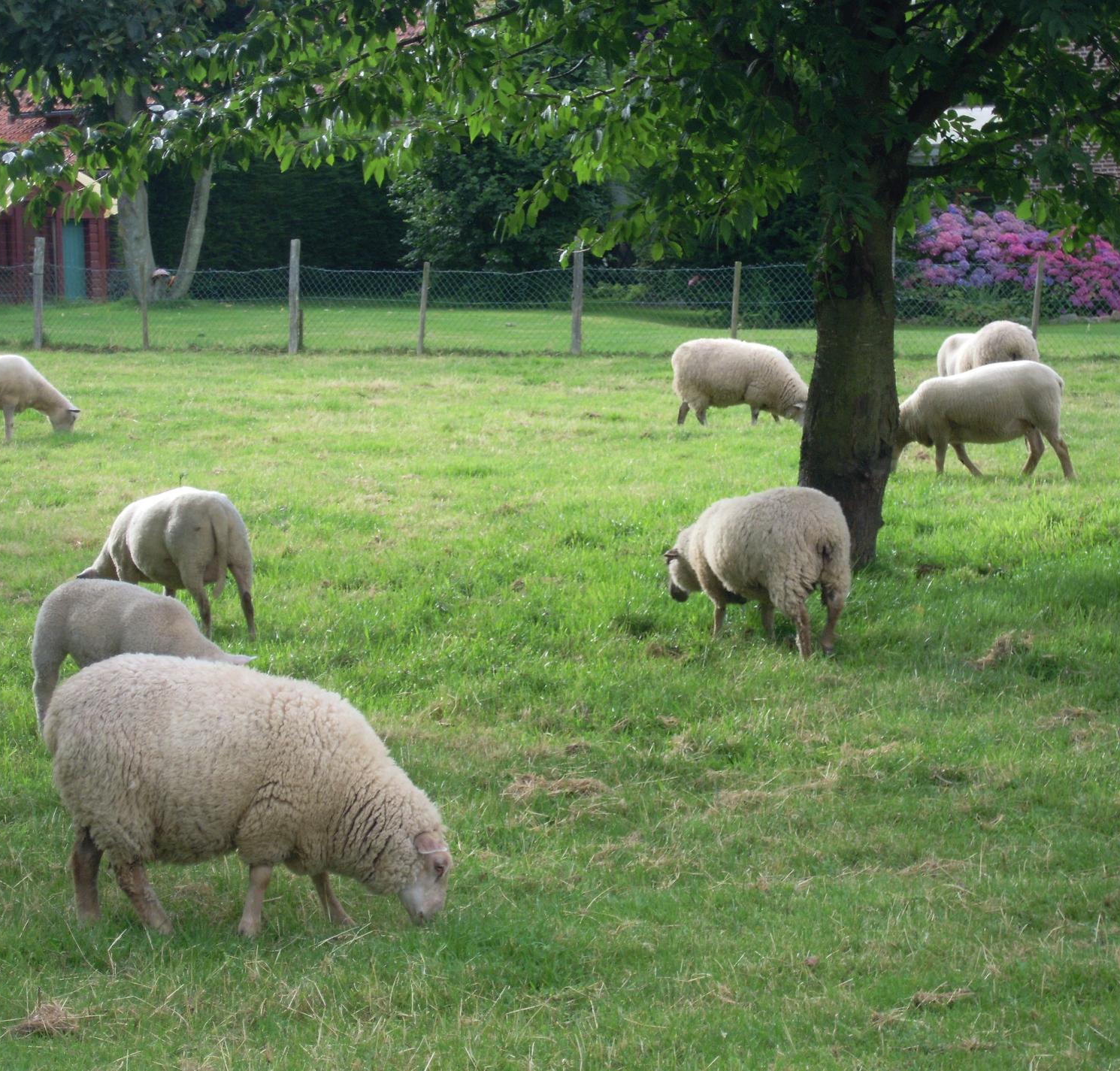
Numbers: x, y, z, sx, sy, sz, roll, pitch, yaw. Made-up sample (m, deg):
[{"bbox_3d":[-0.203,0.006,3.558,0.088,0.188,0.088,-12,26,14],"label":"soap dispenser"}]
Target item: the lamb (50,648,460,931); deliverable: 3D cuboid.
[{"bbox_3d":[-0.791,0.657,10.500,1.030,0.680,0.460,1,5,9],"label":"lamb"}]

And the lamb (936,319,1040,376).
[{"bbox_3d":[3.511,-1.400,33.500,0.480,0.710,1.150,-2,5,-27],"label":"lamb"}]

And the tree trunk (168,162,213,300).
[{"bbox_3d":[-7.240,-5.980,81.000,0.880,2.750,0.500,0,4,0],"label":"tree trunk"}]

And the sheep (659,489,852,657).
[{"bbox_3d":[0.867,0.143,17.950,0.430,0.720,1.050,-2,5,-29],"label":"sheep"}]

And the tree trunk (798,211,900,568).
[{"bbox_3d":[1.460,-0.734,20.800,0.500,1.820,0.480,0,5,0],"label":"tree trunk"}]

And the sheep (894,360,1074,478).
[{"bbox_3d":[2.634,-0.729,25.800,1.200,0.700,0.430,1,5,12],"label":"sheep"}]

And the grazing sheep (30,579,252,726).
[{"bbox_3d":[-1.446,0.447,14.550,0.900,0.610,0.330,1,4,11],"label":"grazing sheep"}]

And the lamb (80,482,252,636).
[{"bbox_3d":[-1.778,0.138,18.600,0.380,0.670,1.000,-4,6,-40],"label":"lamb"}]

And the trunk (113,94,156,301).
[{"bbox_3d":[-7.203,-5.745,70.000,0.680,3.500,0.620,0,5,0],"label":"trunk"}]

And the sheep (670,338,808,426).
[{"bbox_3d":[1.459,-1.227,33.000,1.170,0.700,0.440,-1,5,-7],"label":"sheep"}]

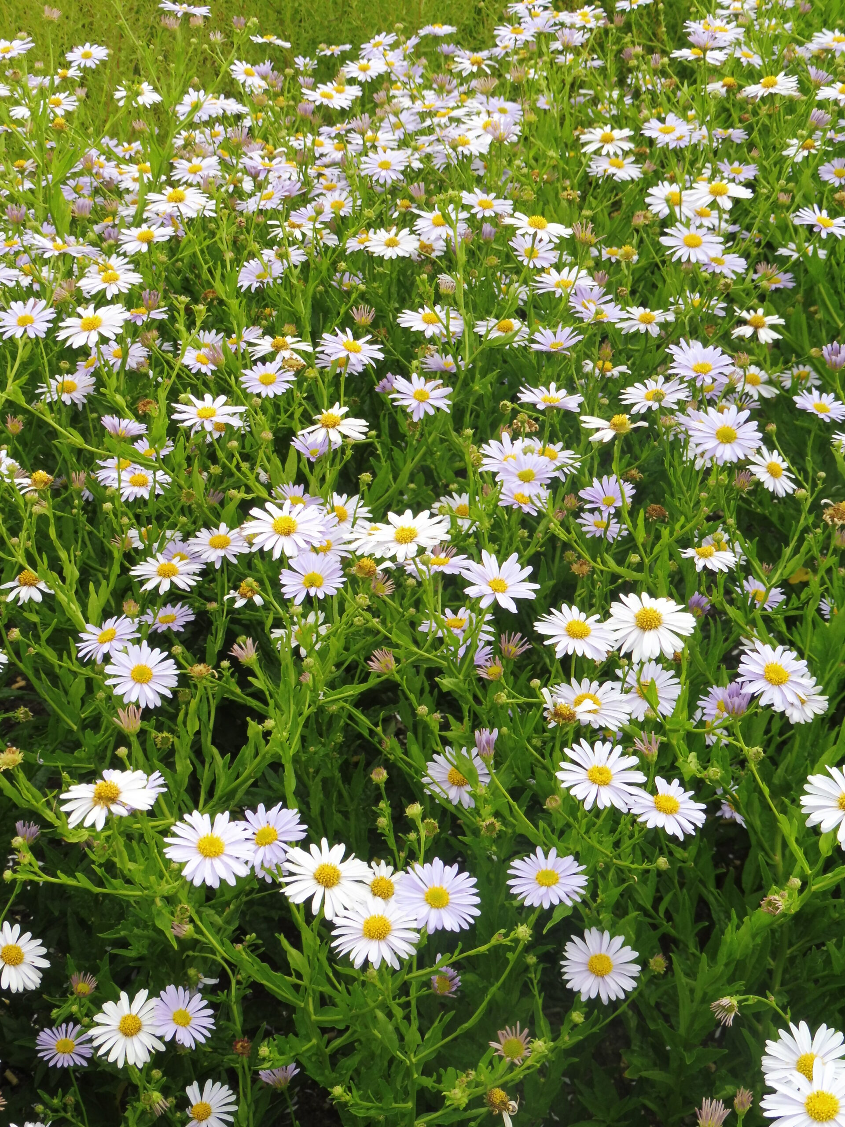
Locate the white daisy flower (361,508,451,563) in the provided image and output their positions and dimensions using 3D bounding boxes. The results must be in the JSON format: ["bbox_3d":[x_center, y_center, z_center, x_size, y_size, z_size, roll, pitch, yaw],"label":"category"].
[{"bbox_3d":[-0.007,-0.015,0.900,0.045,0.015,0.045,0,43,0],"label":"white daisy flower"}]

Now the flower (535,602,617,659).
[{"bbox_3d":[0.081,0.036,0.880,0.043,0.014,0.043,4,45,-4],"label":"flower"}]

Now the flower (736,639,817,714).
[{"bbox_3d":[0.172,0.055,0.810,0.039,0.011,0.039,5,53,-7],"label":"flower"}]

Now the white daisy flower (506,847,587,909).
[{"bbox_3d":[0.060,0.154,0.810,0.040,0.011,0.040,0,39,4],"label":"white daisy flower"}]

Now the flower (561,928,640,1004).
[{"bbox_3d":[0.089,0.200,0.825,0.039,0.011,0.039,0,56,6],"label":"flower"}]

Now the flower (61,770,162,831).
[{"bbox_3d":[-0.150,0.112,0.790,0.044,0.014,0.044,-12,37,-12],"label":"flower"}]

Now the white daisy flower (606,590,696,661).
[{"bbox_3d":[0.107,0.030,0.775,0.041,0.012,0.041,0,50,8],"label":"white daisy flower"}]

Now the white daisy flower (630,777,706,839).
[{"bbox_3d":[0.121,0.121,0.820,0.039,0.011,0.039,8,40,-7],"label":"white daisy flower"}]

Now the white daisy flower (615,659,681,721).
[{"bbox_3d":[0.117,0.066,0.860,0.036,0.010,0.036,0,54,8],"label":"white daisy flower"}]

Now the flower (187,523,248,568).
[{"bbox_3d":[-0.123,-0.011,1.000,0.037,0.012,0.037,6,46,-7],"label":"flower"}]

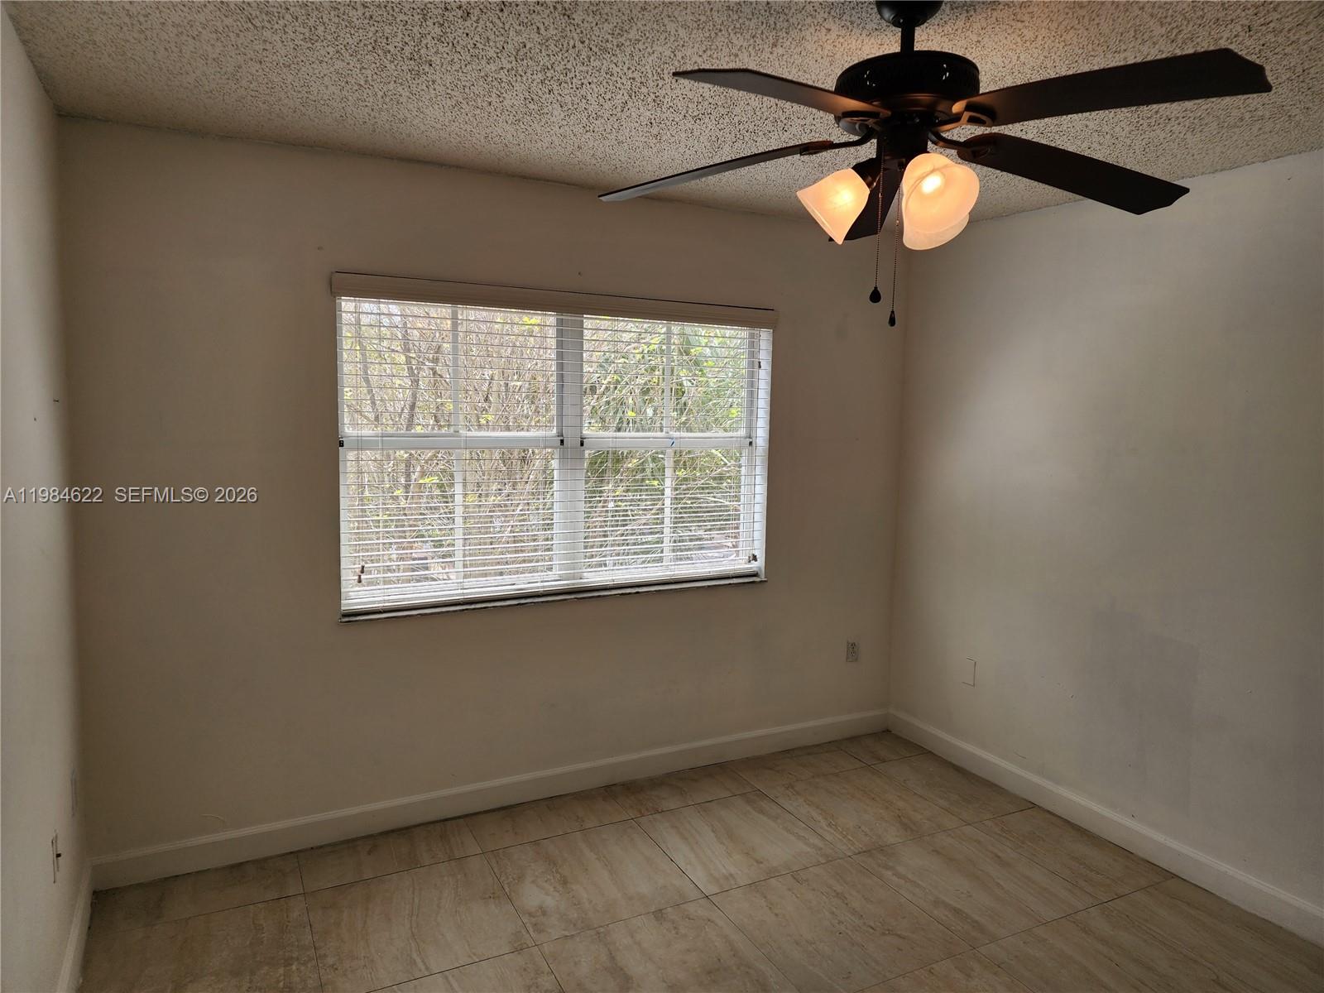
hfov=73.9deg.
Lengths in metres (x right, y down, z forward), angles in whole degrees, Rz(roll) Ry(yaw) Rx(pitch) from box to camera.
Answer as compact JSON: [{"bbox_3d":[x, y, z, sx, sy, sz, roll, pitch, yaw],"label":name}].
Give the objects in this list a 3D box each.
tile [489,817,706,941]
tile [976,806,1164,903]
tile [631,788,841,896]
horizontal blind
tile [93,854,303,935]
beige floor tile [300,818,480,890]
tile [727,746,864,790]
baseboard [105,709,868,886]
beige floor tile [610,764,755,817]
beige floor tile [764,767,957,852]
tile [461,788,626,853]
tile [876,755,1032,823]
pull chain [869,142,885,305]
[{"bbox_3d":[-0.247,1.317,3.057,0.602,0.010,0.590,-2,7,-27],"label":"tile"},{"bbox_3d":[1.521,1.331,3.307,0.369,0.010,0.588,-2,7,-27],"label":"tile"},{"bbox_3d":[0.285,1.310,3.366,0.603,0.010,0.597,-2,8,-27],"label":"tile"},{"bbox_3d":[-0.334,-0.191,3.546,1.839,1.187,0.070,-2,8,-27],"label":"horizontal blind"},{"bbox_3d":[-1.532,1.319,2.928,0.604,0.010,0.300,-2,8,-27],"label":"tile"},{"bbox_3d":[-0.976,1.286,3.166,0.601,0.010,0.288,-2,7,-27],"label":"beige floor tile"},{"bbox_3d":[0.617,1.240,4.035,0.603,0.010,0.287,-2,8,-27],"label":"tile"},{"bbox_3d":[-0.360,1.179,3.655,3.383,0.120,0.016,-2,7,-27],"label":"baseboard"},{"bbox_3d":[0.078,1.259,3.762,0.603,0.010,0.300,-2,8,-27],"label":"beige floor tile"},{"bbox_3d":[0.817,1.278,3.613,0.599,0.010,0.596,-2,7,-27],"label":"beige floor tile"},{"bbox_3d":[-0.444,1.267,3.446,0.603,0.010,0.290,-2,7,-27],"label":"tile"},{"bbox_3d":[1.266,1.273,3.874,0.395,0.010,0.597,-2,8,-27],"label":"tile"},{"bbox_3d":[0.418,-0.525,1.693,0.021,0.302,0.021,3,7,13],"label":"pull chain"}]

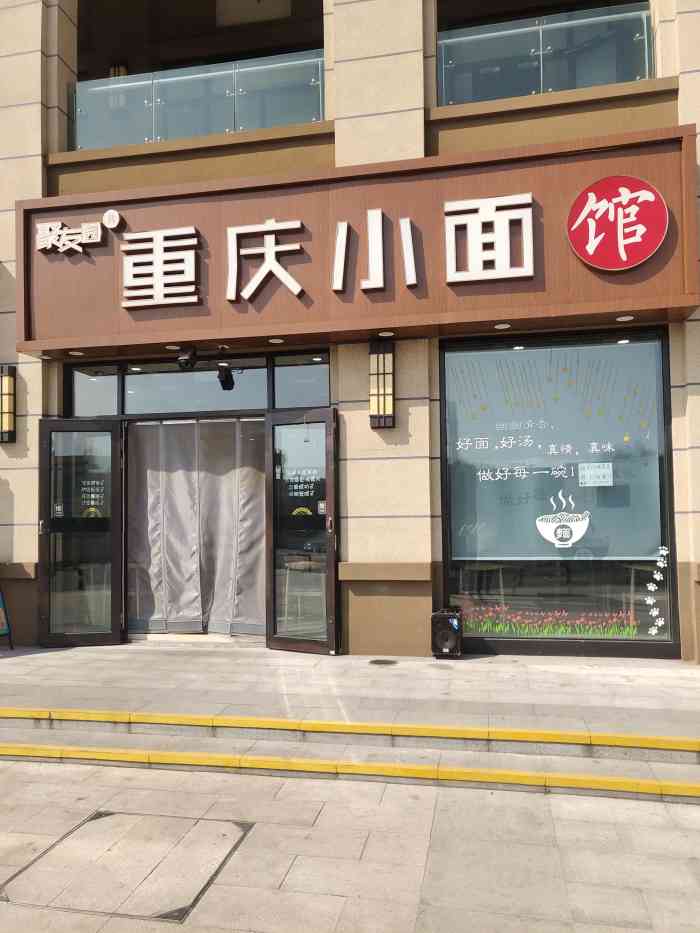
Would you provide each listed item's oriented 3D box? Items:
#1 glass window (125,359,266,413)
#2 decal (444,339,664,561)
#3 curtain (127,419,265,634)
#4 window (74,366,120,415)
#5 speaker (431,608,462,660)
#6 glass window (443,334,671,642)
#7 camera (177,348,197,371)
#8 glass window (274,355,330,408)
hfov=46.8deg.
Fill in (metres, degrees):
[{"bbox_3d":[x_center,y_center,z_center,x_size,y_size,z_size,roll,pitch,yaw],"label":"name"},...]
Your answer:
[{"bbox_3d":[-1.640,-0.851,8.582,1.620,0.550,0.070,-1,-3,13],"label":"glass window"},{"bbox_3d":[1.874,-0.126,7.527,1.950,2.000,0.030,-1,-3,13],"label":"decal"},{"bbox_3d":[-1.614,0.631,8.594,1.630,2.280,0.120,-1,-3,13],"label":"curtain"},{"bbox_3d":[-2.766,-0.807,8.834,0.540,0.540,0.070,-1,-3,13],"label":"window"},{"bbox_3d":[0.901,1.539,7.453,0.280,0.445,0.250,-1,-3,13],"label":"speaker"},{"bbox_3d":[1.891,0.201,7.497,2.000,2.770,0.080,-1,-3,13],"label":"glass window"},{"bbox_3d":[-1.614,-1.067,8.012,0.190,0.210,0.190,-1,-3,13],"label":"camera"},{"bbox_3d":[-0.479,-0.881,8.322,0.600,0.560,0.070,-1,-3,13],"label":"glass window"}]

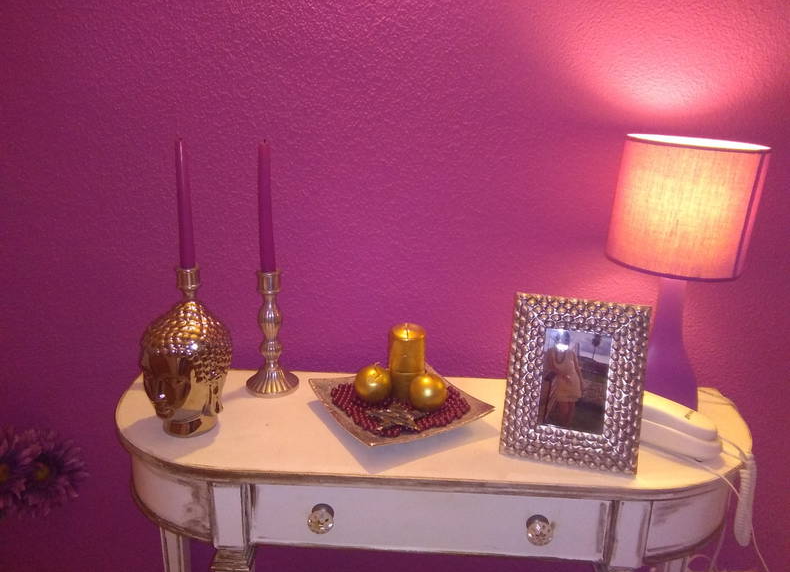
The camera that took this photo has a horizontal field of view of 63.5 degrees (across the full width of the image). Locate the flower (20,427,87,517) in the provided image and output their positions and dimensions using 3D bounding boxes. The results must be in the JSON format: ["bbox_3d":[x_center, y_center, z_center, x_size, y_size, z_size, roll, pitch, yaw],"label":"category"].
[{"bbox_3d":[-0.566,0.307,1.050,0.120,0.140,0.060,-5,19,-20],"label":"flower"}]

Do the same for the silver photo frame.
[{"bbox_3d":[0.259,0.138,0.923,0.188,0.236,0.030,5,-1,13],"label":"silver photo frame"}]

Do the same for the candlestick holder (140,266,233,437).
[{"bbox_3d":[-0.311,0.095,0.952,0.131,0.254,0.137,9,19,22],"label":"candlestick holder"}]

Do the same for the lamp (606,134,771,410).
[{"bbox_3d":[0.430,0.000,0.986,0.216,0.448,0.213,2,18,2],"label":"lamp"}]

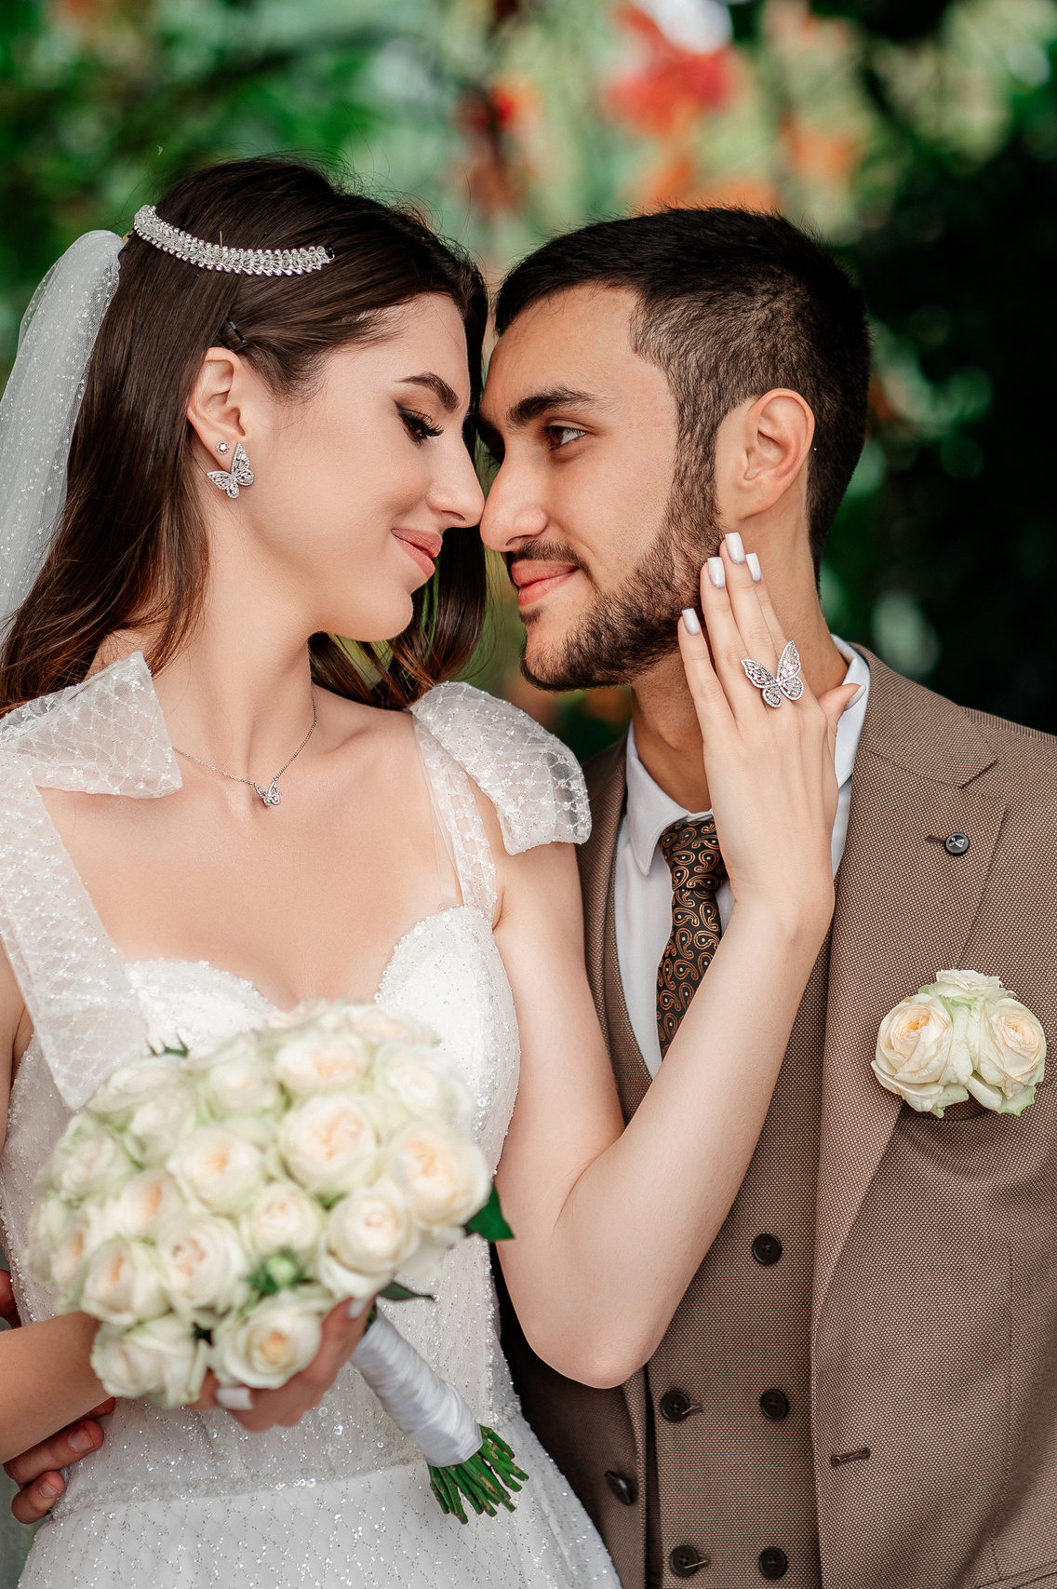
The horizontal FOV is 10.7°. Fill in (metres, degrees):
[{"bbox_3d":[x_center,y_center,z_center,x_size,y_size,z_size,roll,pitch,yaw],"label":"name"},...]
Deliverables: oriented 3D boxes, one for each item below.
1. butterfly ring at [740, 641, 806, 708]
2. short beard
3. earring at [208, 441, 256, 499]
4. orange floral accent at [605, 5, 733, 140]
[{"bbox_3d":[0.119,-0.058,2.740,0.029,0.029,0.020,-22,0,0],"label":"butterfly ring"},{"bbox_3d":[0.038,-0.109,2.820,0.095,0.115,0.135,-6,3,-30],"label":"short beard"},{"bbox_3d":[-0.146,-0.159,2.760,0.022,0.025,0.007,-24,0,8],"label":"earring"},{"bbox_3d":[0.130,-0.667,5.200,0.120,0.125,0.100,0,0,0],"label":"orange floral accent"}]

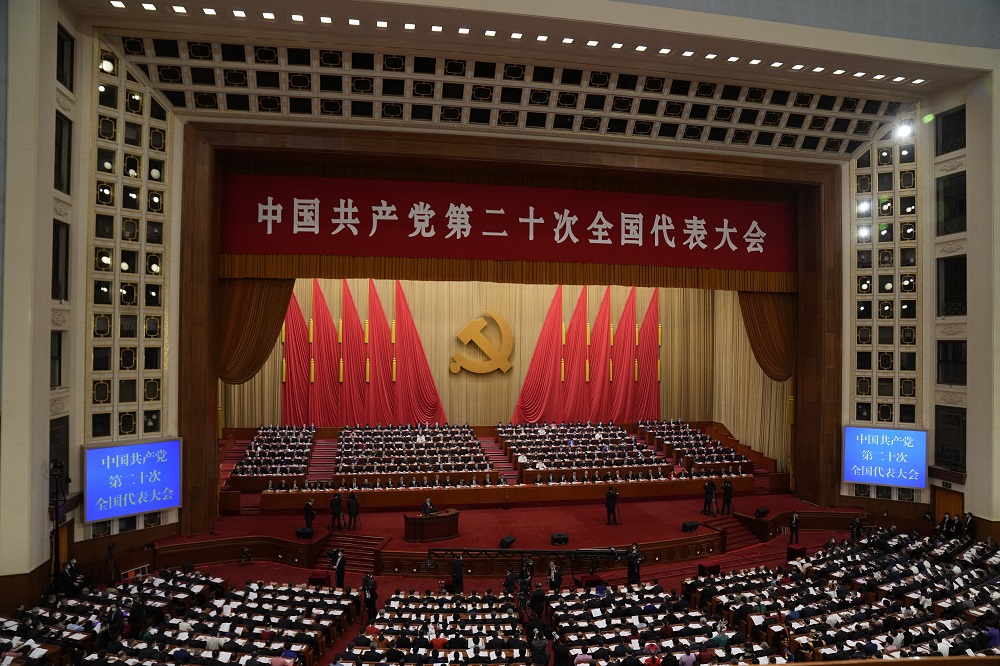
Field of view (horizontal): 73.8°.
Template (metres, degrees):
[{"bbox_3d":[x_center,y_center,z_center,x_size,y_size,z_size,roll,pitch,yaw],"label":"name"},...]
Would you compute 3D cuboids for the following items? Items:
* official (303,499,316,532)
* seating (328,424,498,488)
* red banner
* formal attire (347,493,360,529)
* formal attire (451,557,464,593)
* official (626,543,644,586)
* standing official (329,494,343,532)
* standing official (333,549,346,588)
[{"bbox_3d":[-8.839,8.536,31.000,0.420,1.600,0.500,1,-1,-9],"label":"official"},{"bbox_3d":[-5.360,7.560,41.460,9.500,2.850,7.000,1,-1,-11],"label":"seating"},{"bbox_3d":[1.830,-5.860,37.100,32.800,4.100,0.200,1,-1,-11],"label":"red banner"},{"bbox_3d":[-6.925,8.461,31.500,0.550,1.750,0.450,0,-1,18],"label":"formal attire"},{"bbox_3d":[-1.716,9.809,26.900,0.520,1.630,0.380,0,-1,0],"label":"formal attire"},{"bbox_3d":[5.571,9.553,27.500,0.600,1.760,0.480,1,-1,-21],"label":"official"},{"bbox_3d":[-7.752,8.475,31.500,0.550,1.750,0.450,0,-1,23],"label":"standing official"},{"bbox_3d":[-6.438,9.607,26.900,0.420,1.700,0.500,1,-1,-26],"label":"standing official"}]

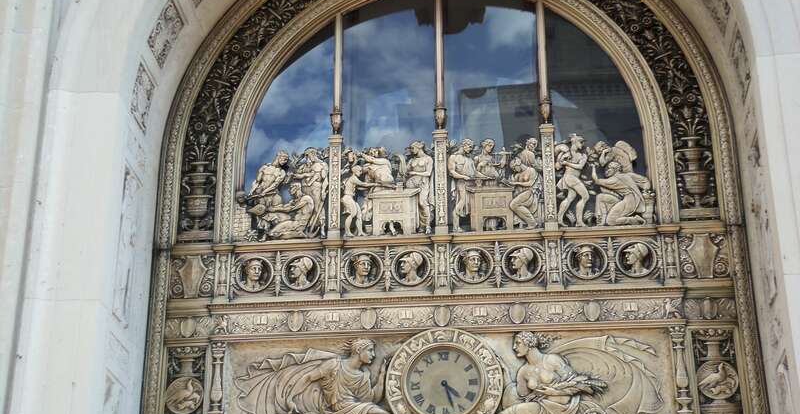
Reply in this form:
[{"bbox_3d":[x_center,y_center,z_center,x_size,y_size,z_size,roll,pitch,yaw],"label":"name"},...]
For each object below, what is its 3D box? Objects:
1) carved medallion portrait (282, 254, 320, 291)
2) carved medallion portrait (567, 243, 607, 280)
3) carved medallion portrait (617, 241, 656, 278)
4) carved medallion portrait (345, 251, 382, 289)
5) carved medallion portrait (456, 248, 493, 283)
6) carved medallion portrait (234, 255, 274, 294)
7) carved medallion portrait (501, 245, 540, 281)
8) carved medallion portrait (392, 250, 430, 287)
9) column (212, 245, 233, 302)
[{"bbox_3d":[-0.884,0.585,12.863,0.350,0.350,0.090,-2,-28,4],"label":"carved medallion portrait"},{"bbox_3d":[1.649,0.480,12.667,0.350,0.350,0.090,-2,-28,4],"label":"carved medallion portrait"},{"bbox_3d":[2.085,0.461,12.634,0.350,0.350,0.090,-2,-28,4],"label":"carved medallion portrait"},{"bbox_3d":[-0.326,0.558,12.822,0.350,0.350,0.090,-2,-28,4],"label":"carved medallion portrait"},{"bbox_3d":[0.653,0.519,12.745,0.350,0.350,0.090,-2,-28,4],"label":"carved medallion portrait"},{"bbox_3d":[-1.318,0.605,12.895,0.350,0.350,0.090,-2,-28,4],"label":"carved medallion portrait"},{"bbox_3d":[0.952,0.443,11.231,0.293,0.290,0.090,-2,-26,5],"label":"carved medallion portrait"},{"bbox_3d":[0.090,0.485,11.297,0.298,0.309,0.090,-2,-26,5],"label":"carved medallion portrait"},{"bbox_3d":[-1.412,0.528,11.409,0.148,0.507,0.080,-2,-26,5],"label":"column"}]

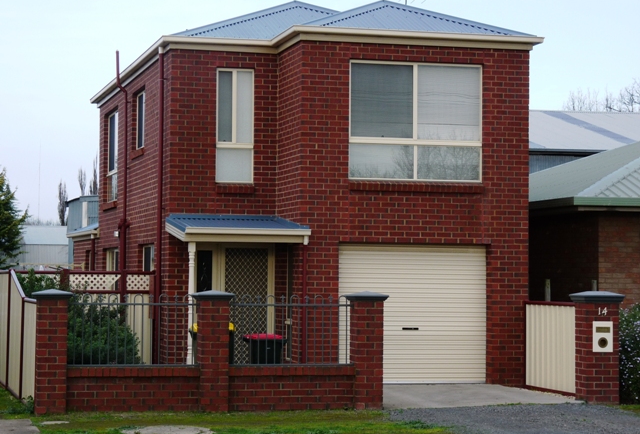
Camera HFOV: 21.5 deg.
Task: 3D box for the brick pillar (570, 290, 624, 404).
[{"bbox_3d":[3.642,1.707,22.066,0.570,1.459,0.470,1,-2,-14],"label":"brick pillar"}]

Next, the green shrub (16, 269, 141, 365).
[{"bbox_3d":[-3.479,1.608,24.137,1.750,1.630,1.500,1,-2,-14],"label":"green shrub"}]

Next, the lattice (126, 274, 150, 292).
[{"bbox_3d":[-2.932,1.073,27.331,0.390,0.280,0.040,1,-2,-14],"label":"lattice"}]

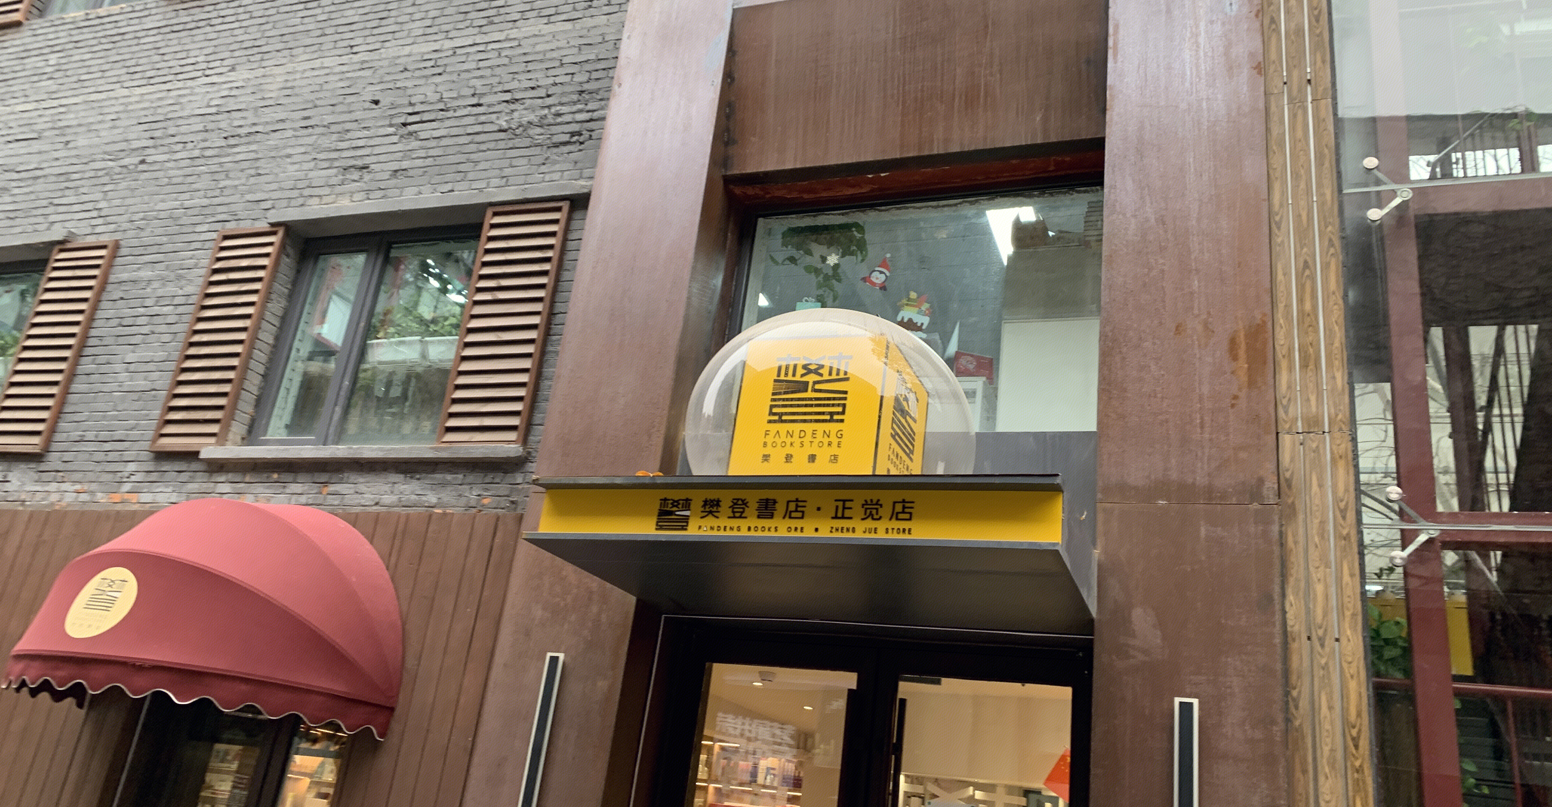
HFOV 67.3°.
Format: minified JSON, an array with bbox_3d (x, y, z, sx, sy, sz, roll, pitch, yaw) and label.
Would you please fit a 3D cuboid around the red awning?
[{"bbox_3d":[-2.983,0.918,5.809,2.080,1.180,1.070,-1,-21,22],"label":"red awning"}]

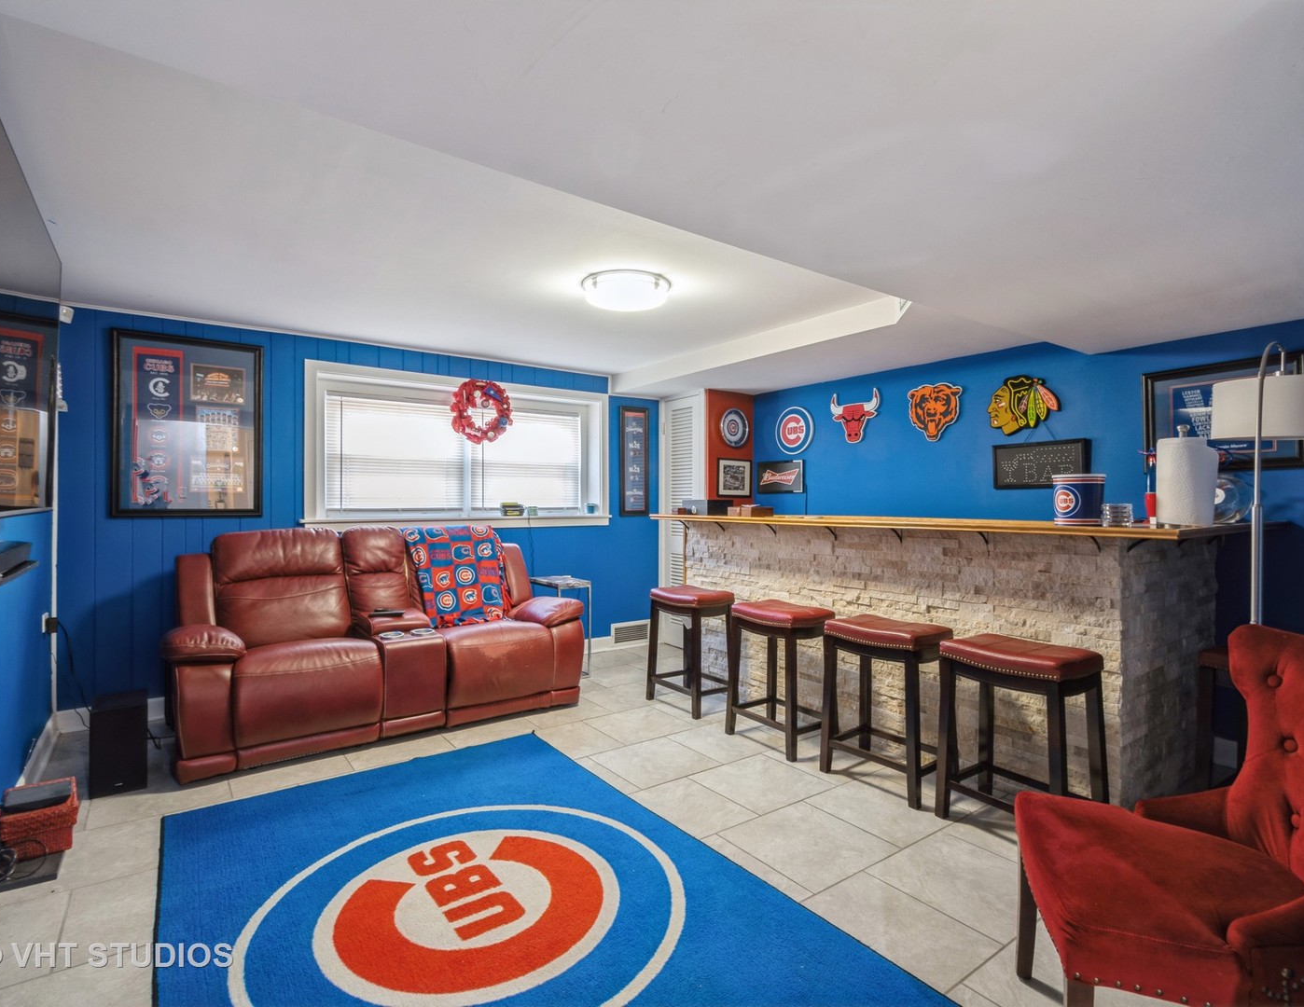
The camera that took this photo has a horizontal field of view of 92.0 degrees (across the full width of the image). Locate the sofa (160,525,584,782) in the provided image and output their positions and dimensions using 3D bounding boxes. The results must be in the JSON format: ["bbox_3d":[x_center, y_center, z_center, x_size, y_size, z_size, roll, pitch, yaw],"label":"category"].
[{"bbox_3d":[-1.493,0.661,3.550,1.982,1.038,0.968,0,0,-35],"label":"sofa"}]

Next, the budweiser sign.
[{"bbox_3d":[0.981,-0.201,4.864,0.040,0.251,0.466,0,0,-38],"label":"budweiser sign"}]

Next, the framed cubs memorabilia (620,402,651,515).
[{"bbox_3d":[-0.130,-0.344,5.171,0.299,0.892,0.035,0,0,-35],"label":"framed cubs memorabilia"}]

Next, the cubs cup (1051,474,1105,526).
[{"bbox_3d":[1.678,-0.012,2.478,0.178,0.195,0.178,0,0,-28],"label":"cubs cup"}]

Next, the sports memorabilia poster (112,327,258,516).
[{"bbox_3d":[-2.559,-0.423,3.492,0.682,0.994,0.040,0,0,-35],"label":"sports memorabilia poster"}]

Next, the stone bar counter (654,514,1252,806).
[{"bbox_3d":[1.335,0.640,3.584,1.015,1.080,2.926,0,0,-38],"label":"stone bar counter"}]

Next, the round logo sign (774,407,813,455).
[{"bbox_3d":[1.065,-0.548,4.764,0.030,0.367,0.356,0,0,-38],"label":"round logo sign"}]

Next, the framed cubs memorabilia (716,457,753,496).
[{"bbox_3d":[0.670,-0.199,5.004,0.364,0.298,0.030,0,0,-35],"label":"framed cubs memorabilia"}]

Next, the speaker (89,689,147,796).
[{"bbox_3d":[-2.249,1.003,2.664,0.180,0.350,0.271,0,0,-35],"label":"speaker"}]

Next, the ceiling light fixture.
[{"bbox_3d":[-0.121,-0.968,2.926,0.410,0.110,0.410,0,0,0],"label":"ceiling light fixture"}]

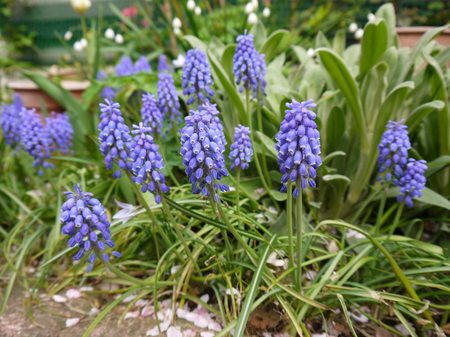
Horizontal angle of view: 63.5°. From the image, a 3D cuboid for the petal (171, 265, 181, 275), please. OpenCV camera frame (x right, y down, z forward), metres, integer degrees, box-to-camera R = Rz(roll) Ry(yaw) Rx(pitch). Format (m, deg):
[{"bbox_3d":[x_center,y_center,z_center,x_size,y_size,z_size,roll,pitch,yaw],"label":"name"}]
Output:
[{"bbox_3d":[-0.044,0.090,0.325,0.010,0.005,0.009,0,21,0],"label":"petal"}]

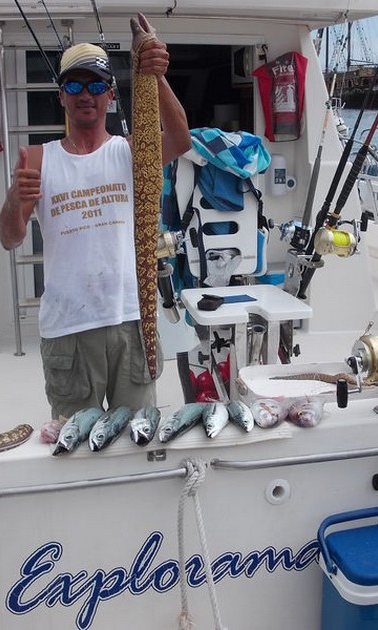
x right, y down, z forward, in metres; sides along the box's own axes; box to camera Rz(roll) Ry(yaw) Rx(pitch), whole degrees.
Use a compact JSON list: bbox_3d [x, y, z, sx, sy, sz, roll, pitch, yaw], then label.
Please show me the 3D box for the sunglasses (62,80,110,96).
[{"bbox_3d":[-0.319,-0.701,2.870,0.147,0.048,0.130,-2,14,-7],"label":"sunglasses"}]

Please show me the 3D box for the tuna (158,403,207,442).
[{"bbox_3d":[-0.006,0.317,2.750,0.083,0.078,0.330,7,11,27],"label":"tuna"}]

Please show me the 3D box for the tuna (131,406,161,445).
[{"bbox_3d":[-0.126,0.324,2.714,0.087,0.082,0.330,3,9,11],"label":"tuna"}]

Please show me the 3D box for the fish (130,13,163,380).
[{"bbox_3d":[-0.124,-0.326,2.763,0.095,1.100,0.070,0,14,0],"label":"fish"}]

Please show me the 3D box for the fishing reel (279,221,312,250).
[{"bbox_3d":[0.455,-0.343,4.000,0.140,0.125,0.110,1,14,5],"label":"fishing reel"}]

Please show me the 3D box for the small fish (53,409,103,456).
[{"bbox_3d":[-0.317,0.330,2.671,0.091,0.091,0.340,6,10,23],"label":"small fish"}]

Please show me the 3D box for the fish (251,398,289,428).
[{"bbox_3d":[0.248,0.298,2.810,0.097,0.076,0.200,6,10,21],"label":"fish"}]

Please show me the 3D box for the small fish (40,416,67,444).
[{"bbox_3d":[-0.376,0.334,2.698,0.070,0.066,0.200,6,10,21],"label":"small fish"}]

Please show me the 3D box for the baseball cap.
[{"bbox_3d":[-0.327,-0.786,2.900,0.170,0.140,0.260,-2,14,-8],"label":"baseball cap"}]

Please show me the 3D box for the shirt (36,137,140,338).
[{"bbox_3d":[-0.321,-0.246,2.980,0.360,0.640,0.240,-2,14,-10],"label":"shirt"}]

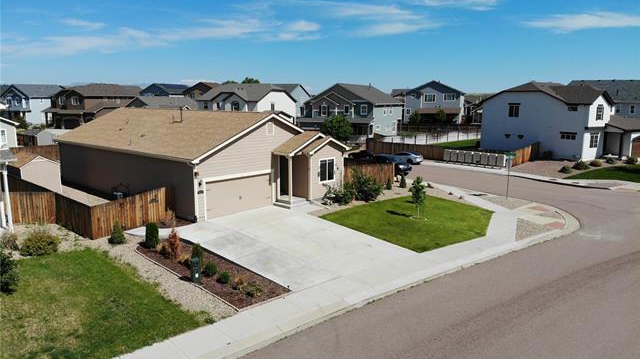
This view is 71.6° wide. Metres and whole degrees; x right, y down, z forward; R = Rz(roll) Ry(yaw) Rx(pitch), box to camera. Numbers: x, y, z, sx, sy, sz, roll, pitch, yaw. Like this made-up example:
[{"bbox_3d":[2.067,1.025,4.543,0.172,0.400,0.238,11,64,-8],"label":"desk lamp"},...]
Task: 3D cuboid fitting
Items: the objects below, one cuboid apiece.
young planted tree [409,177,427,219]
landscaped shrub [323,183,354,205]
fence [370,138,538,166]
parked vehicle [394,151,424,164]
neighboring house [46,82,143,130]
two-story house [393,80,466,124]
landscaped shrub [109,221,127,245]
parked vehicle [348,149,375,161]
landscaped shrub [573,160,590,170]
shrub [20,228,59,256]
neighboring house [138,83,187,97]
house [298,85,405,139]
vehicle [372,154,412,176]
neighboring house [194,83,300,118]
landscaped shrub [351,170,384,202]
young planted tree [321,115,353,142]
[{"bbox_3d":[6.018,1.161,26.821,1.100,2.600,1.100,9,13,40],"label":"young planted tree"},{"bbox_3d":[1.226,0.890,30.536,1.600,1.350,1.950,9,13,40],"label":"landscaped shrub"},{"bbox_3d":[17.039,-4.100,58.521,19.800,1.750,9.300,10,14,42],"label":"fence"},{"bbox_3d":[9.887,-2.775,52.563,1.850,1.460,4.700,-8,13,-38],"label":"parked vehicle"},{"bbox_3d":[-48.017,-15.548,93.530,13.500,8.800,13.500,7,12,32],"label":"neighboring house"},{"bbox_3d":[22.452,-15.640,89.763,12.300,8.600,11.000,4,11,21],"label":"two-story house"},{"bbox_3d":[-10.069,2.605,22.300,0.850,1.120,0.850,9,13,40],"label":"landscaped shrub"},{"bbox_3d":[4.638,-2.586,50.869,1.900,1.600,4.600,-5,12,-26],"label":"parked vehicle"},{"bbox_3d":[28.269,-1.504,48.339,1.600,0.920,1.750,9,13,40],"label":"landscaped shrub"},{"bbox_3d":[-13.263,2.852,20.858,1.800,1.100,1.700,1,10,0],"label":"shrub"},{"bbox_3d":[-41.510,-21.185,120.150,11.500,8.600,12.000,7,12,32],"label":"neighboring house"},{"bbox_3d":[6.577,-13.289,86.014,14.200,9.300,14.000,7,12,31],"label":"house"},{"bbox_3d":[7.038,-1.489,44.462,1.900,1.700,4.700,-6,12,-31],"label":"vehicle"},{"bbox_3d":[-12.881,-13.343,82.746,15.000,8.400,11.500,8,13,36],"label":"neighboring house"},{"bbox_3d":[3.472,0.413,31.695,2.200,2.000,2.000,1,10,0],"label":"landscaped shrub"},{"bbox_3d":[2.286,-6.612,60.382,4.000,4.300,4.000,0,10,0],"label":"young planted tree"}]

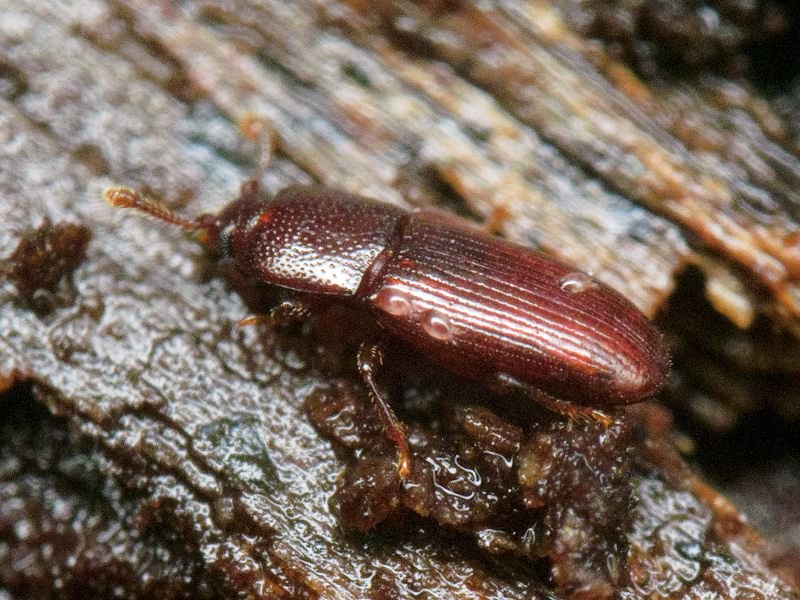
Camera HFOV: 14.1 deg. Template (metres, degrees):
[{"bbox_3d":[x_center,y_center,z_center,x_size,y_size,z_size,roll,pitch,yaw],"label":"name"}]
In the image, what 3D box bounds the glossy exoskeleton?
[{"bbox_3d":[0.000,0.000,0.029,0.005,0.001,0.002,18,51,15],"label":"glossy exoskeleton"}]

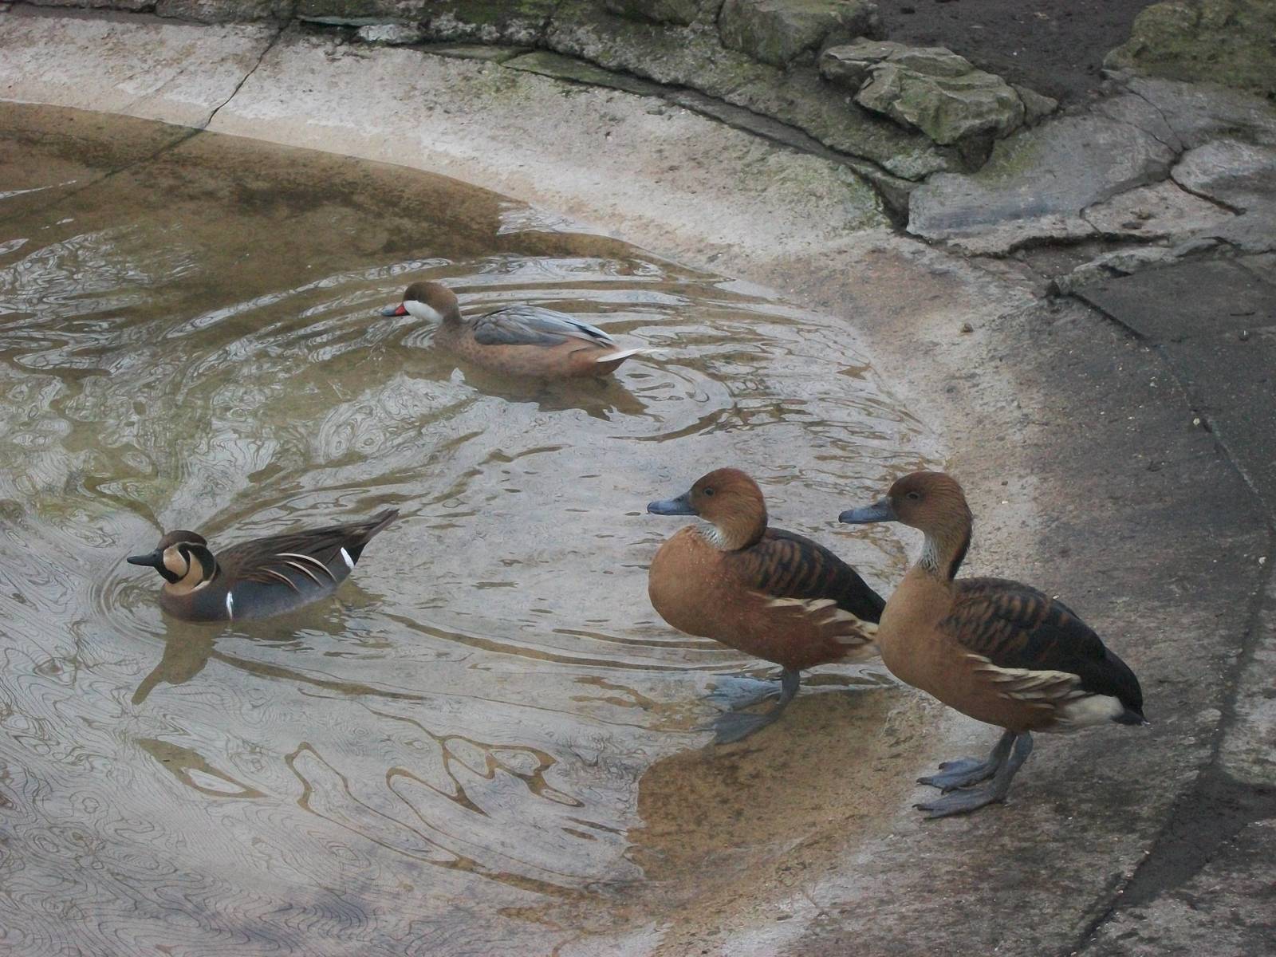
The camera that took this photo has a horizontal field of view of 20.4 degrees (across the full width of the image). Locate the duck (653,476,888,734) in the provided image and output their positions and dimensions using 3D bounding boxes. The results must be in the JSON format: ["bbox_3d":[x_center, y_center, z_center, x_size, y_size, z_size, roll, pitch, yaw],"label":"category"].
[{"bbox_3d":[0.130,0.100,3.432,0.257,0.270,0.140,-8,23,-19],"label":"duck"}]

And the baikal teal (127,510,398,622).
[{"bbox_3d":[-0.395,0.093,3.784,0.324,0.120,0.135,-14,26,-31],"label":"baikal teal"}]

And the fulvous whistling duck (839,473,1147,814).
[{"bbox_3d":[0.320,0.131,3.175,0.296,0.325,0.140,-5,23,-13],"label":"fulvous whistling duck"}]

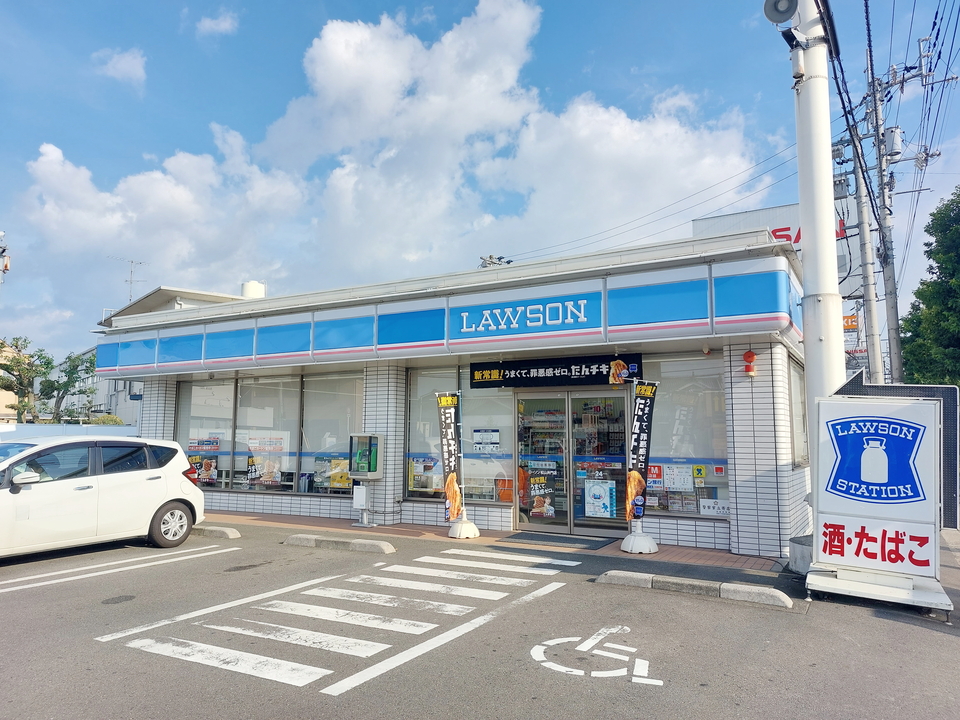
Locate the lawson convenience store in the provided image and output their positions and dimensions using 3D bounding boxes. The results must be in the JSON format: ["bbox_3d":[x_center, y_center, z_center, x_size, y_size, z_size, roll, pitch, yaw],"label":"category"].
[{"bbox_3d":[-0.172,1.182,14.642,13.460,4.010,9.000,-4,-8,28],"label":"lawson convenience store"}]

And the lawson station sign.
[{"bbox_3d":[3.694,1.158,6.226,1.000,1.580,0.250,0,-6,29],"label":"lawson station sign"}]

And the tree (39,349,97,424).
[{"bbox_3d":[-12.378,1.748,19.744,2.000,4.100,2.000,-4,-8,28],"label":"tree"}]

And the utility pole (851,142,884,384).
[{"bbox_3d":[8.320,-0.844,14.057,0.330,8.290,0.330,-4,-8,28],"label":"utility pole"}]

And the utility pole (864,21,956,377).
[{"bbox_3d":[11.685,-2.555,17.518,2.070,12.600,0.800,-4,-8,28],"label":"utility pole"}]

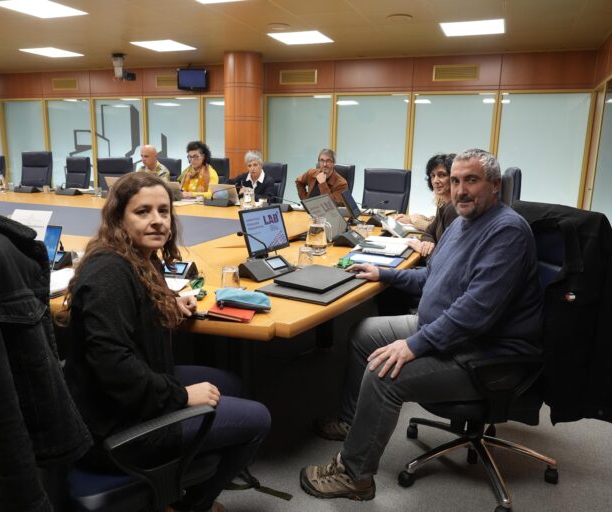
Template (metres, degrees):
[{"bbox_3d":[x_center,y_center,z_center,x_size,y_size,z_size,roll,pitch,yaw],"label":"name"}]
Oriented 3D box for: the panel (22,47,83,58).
[{"bbox_3d":[-3.516,-2.843,7.103,0.600,0.050,0.600,6,13,21],"label":"panel"}]

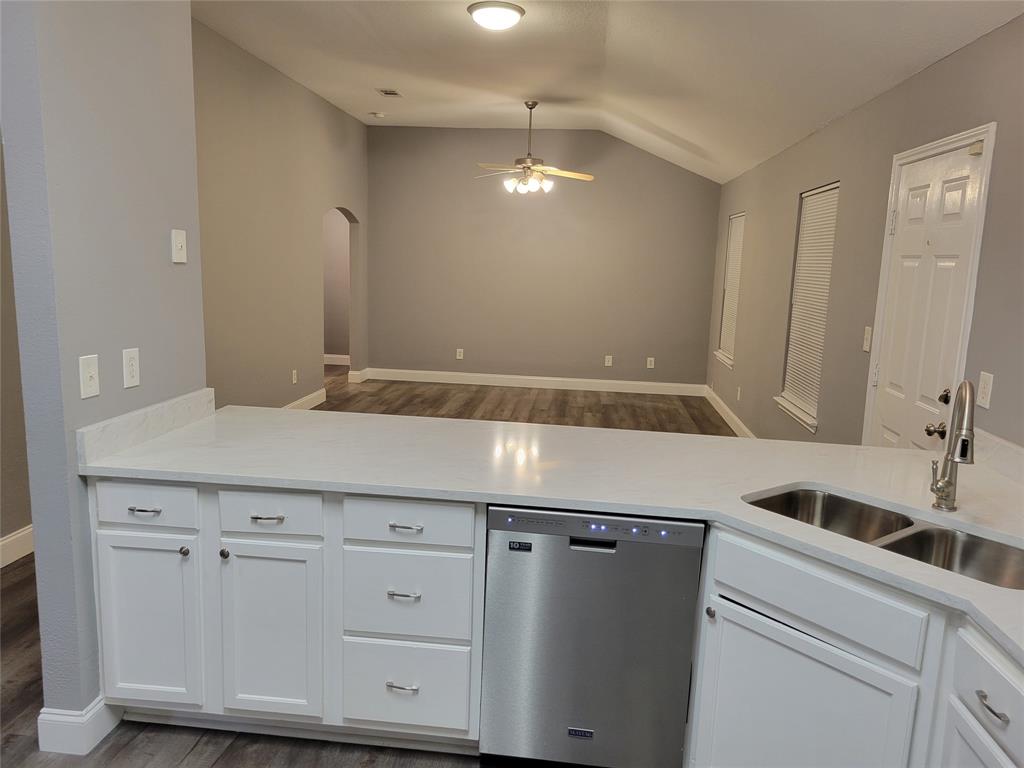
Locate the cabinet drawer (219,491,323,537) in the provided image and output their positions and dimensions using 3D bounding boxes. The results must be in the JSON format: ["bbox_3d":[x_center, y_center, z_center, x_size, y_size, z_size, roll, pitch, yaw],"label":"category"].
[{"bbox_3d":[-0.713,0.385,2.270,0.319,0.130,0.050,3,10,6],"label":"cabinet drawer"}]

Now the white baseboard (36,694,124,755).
[{"bbox_3d":[-1.379,1.063,2.467,0.150,0.135,0.178,3,10,6],"label":"white baseboard"}]

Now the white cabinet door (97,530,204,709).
[{"bbox_3d":[-1.117,0.725,2.382,0.318,0.548,0.025,3,9,5],"label":"white cabinet door"}]

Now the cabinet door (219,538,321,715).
[{"bbox_3d":[-0.726,0.744,2.345,0.313,0.549,0.025,3,9,5],"label":"cabinet door"}]

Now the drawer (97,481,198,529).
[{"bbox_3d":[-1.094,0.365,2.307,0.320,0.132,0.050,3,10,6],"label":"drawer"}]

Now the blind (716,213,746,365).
[{"bbox_3d":[2.242,-0.991,7.784,0.050,1.425,0.870,3,10,6],"label":"blind"}]

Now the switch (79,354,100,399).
[{"bbox_3d":[-1.275,-0.021,2.330,0.012,0.120,0.075,3,10,6],"label":"switch"}]

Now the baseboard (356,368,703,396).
[{"bbox_3d":[0.251,-0.017,9.239,4.072,0.136,0.022,3,10,6],"label":"baseboard"}]

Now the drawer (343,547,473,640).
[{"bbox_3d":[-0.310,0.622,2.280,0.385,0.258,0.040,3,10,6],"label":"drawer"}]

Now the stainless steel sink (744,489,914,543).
[{"bbox_3d":[0.898,0.469,2.200,0.367,0.190,0.355,-5,12,-37],"label":"stainless steel sink"}]

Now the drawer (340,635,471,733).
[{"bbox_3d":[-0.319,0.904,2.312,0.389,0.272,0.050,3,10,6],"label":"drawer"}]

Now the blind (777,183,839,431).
[{"bbox_3d":[1.941,-0.533,4.987,0.050,1.435,0.890,3,10,6],"label":"blind"}]

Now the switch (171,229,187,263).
[{"bbox_3d":[-1.198,-0.496,2.779,0.012,0.117,0.075,3,10,6],"label":"switch"}]

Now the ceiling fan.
[{"bbox_3d":[0.190,-2.255,7.350,1.240,0.840,1.240,3,10,6],"label":"ceiling fan"}]

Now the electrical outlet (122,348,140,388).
[{"bbox_3d":[-1.249,-0.054,2.533,0.010,0.120,0.075,3,10,6],"label":"electrical outlet"}]

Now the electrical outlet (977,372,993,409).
[{"bbox_3d":[1.657,0.023,2.703,0.013,0.120,0.084,3,10,6],"label":"electrical outlet"}]

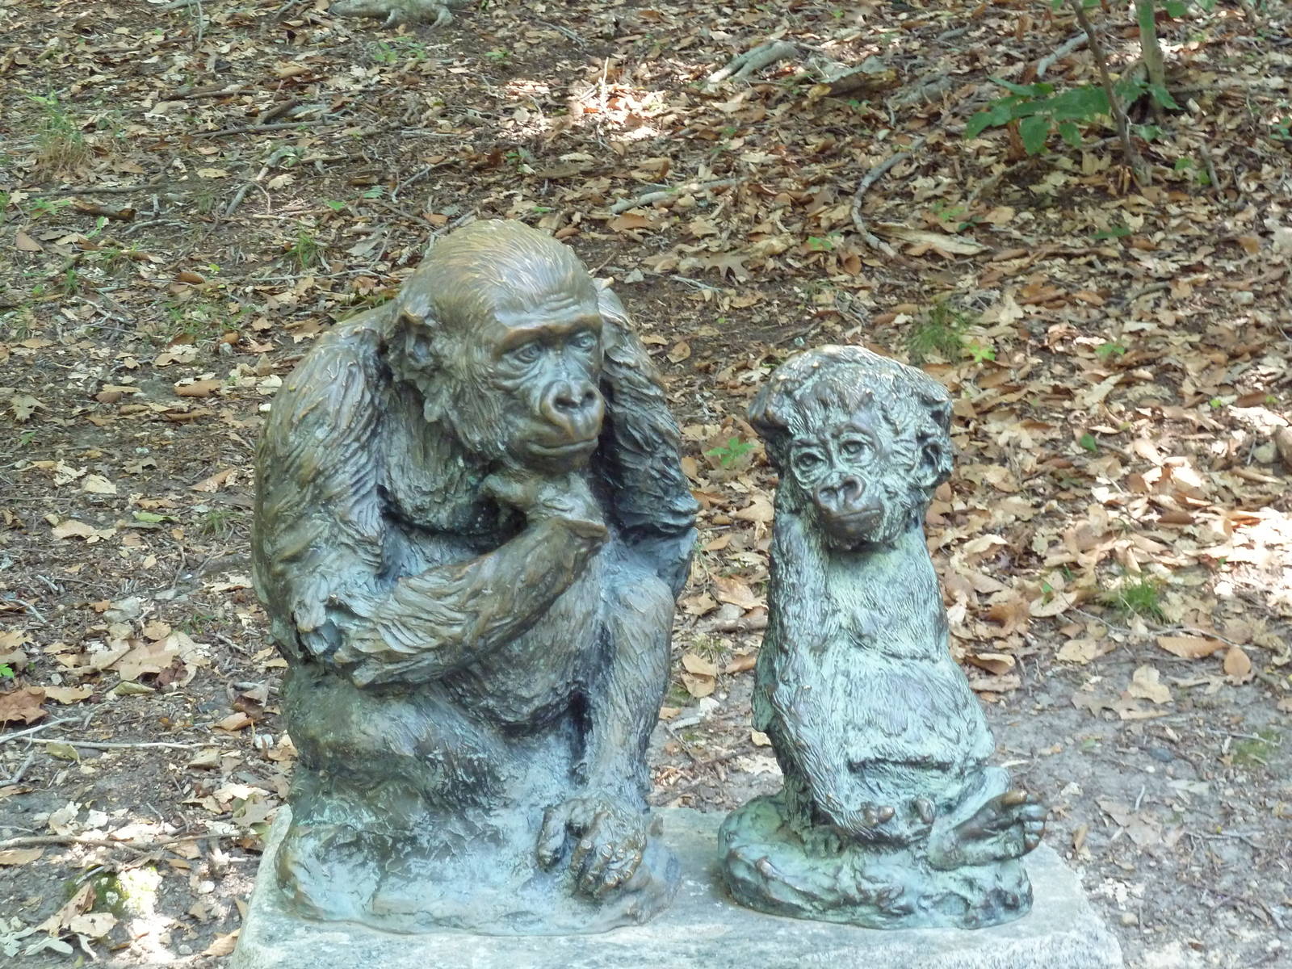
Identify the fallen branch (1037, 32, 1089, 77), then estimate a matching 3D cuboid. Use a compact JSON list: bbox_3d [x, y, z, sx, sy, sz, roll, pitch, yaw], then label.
[{"bbox_3d":[1.389,-1.431,8.964,0.040,0.035,0.400,14,29,27],"label":"fallen branch"}]

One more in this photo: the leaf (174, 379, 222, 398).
[{"bbox_3d":[-1.000,-0.214,6.000,0.106,0.025,0.050,0,23,0],"label":"leaf"}]

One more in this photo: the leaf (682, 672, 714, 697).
[{"bbox_3d":[0.101,0.388,5.231,0.063,0.017,0.065,0,22,0],"label":"leaf"}]

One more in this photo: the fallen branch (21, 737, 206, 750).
[{"bbox_3d":[-0.942,0.458,4.754,0.325,0.018,0.030,1,15,5],"label":"fallen branch"}]

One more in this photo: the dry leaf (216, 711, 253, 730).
[{"bbox_3d":[-0.780,0.450,5.105,0.068,0.020,0.036,-4,20,-11],"label":"dry leaf"}]

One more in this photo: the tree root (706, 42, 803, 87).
[{"bbox_3d":[0.355,-1.386,8.872,0.360,0.080,0.130,-20,32,-35],"label":"tree root"}]

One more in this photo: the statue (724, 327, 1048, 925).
[{"bbox_3d":[0.284,0.159,3.243,0.380,0.665,0.350,-2,15,-8],"label":"statue"}]

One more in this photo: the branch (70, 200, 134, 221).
[{"bbox_3d":[-1.213,-0.610,5.997,0.150,0.024,0.027,8,24,18],"label":"branch"}]

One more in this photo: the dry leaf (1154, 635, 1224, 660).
[{"bbox_3d":[0.973,0.290,4.800,0.122,0.022,0.058,0,23,0],"label":"dry leaf"}]

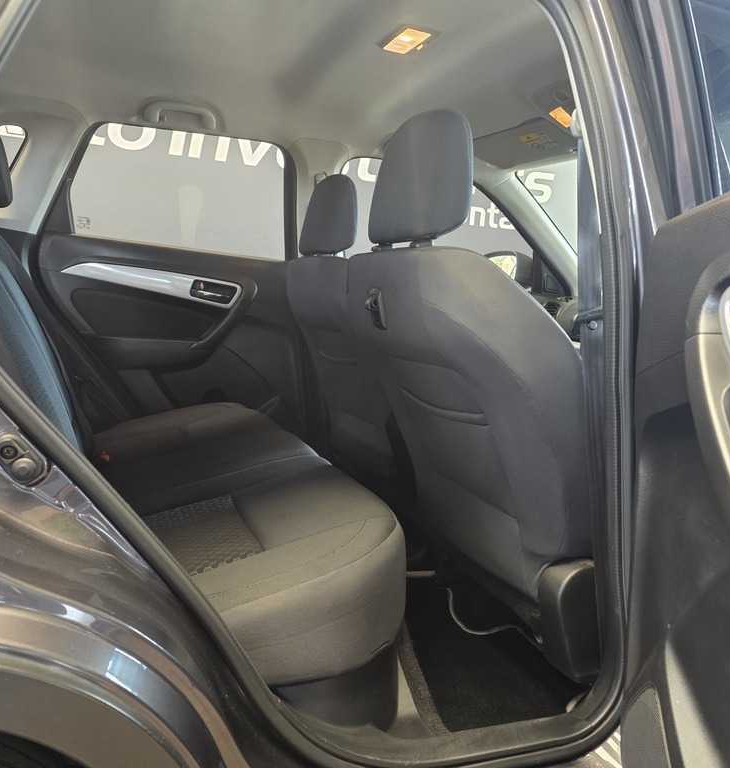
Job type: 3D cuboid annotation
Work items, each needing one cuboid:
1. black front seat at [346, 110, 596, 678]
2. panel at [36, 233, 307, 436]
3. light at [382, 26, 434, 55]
[{"bbox_3d":[0.423,0.008,1.363,0.850,0.975,0.540,0,9,-24],"label":"black front seat"},{"bbox_3d":[-0.541,-0.100,2.044,0.790,0.605,0.100,0,9,-24],"label":"panel"},{"bbox_3d":[0.093,-0.748,1.482,0.084,0.022,0.136,0,9,-24],"label":"light"}]

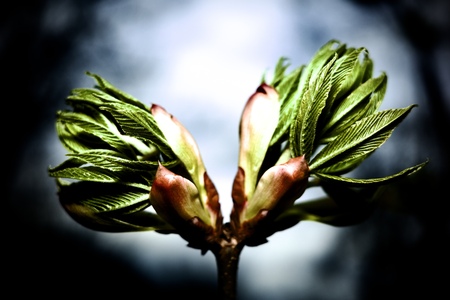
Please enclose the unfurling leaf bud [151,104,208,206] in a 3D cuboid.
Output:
[{"bbox_3d":[-0.018,0.003,0.206,0.012,0.045,0.012,-25,0,0],"label":"unfurling leaf bud"}]

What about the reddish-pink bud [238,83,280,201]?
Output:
[{"bbox_3d":[0.014,-0.004,0.206,0.014,0.048,0.013,7,0,0],"label":"reddish-pink bud"}]

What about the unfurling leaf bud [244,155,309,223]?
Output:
[{"bbox_3d":[0.022,0.017,0.200,0.013,0.033,0.013,39,11,0],"label":"unfurling leaf bud"}]

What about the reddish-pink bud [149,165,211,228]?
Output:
[{"bbox_3d":[-0.017,0.019,0.200,0.014,0.032,0.013,-35,11,0],"label":"reddish-pink bud"}]

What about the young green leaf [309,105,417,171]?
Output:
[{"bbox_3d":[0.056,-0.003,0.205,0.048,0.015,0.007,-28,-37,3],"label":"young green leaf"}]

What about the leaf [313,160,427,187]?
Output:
[{"bbox_3d":[0.058,0.009,0.200,0.046,0.008,0.014,-4,14,3],"label":"leaf"}]

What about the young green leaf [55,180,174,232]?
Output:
[{"bbox_3d":[-0.045,0.023,0.205,0.045,0.016,0.018,5,22,0],"label":"young green leaf"}]

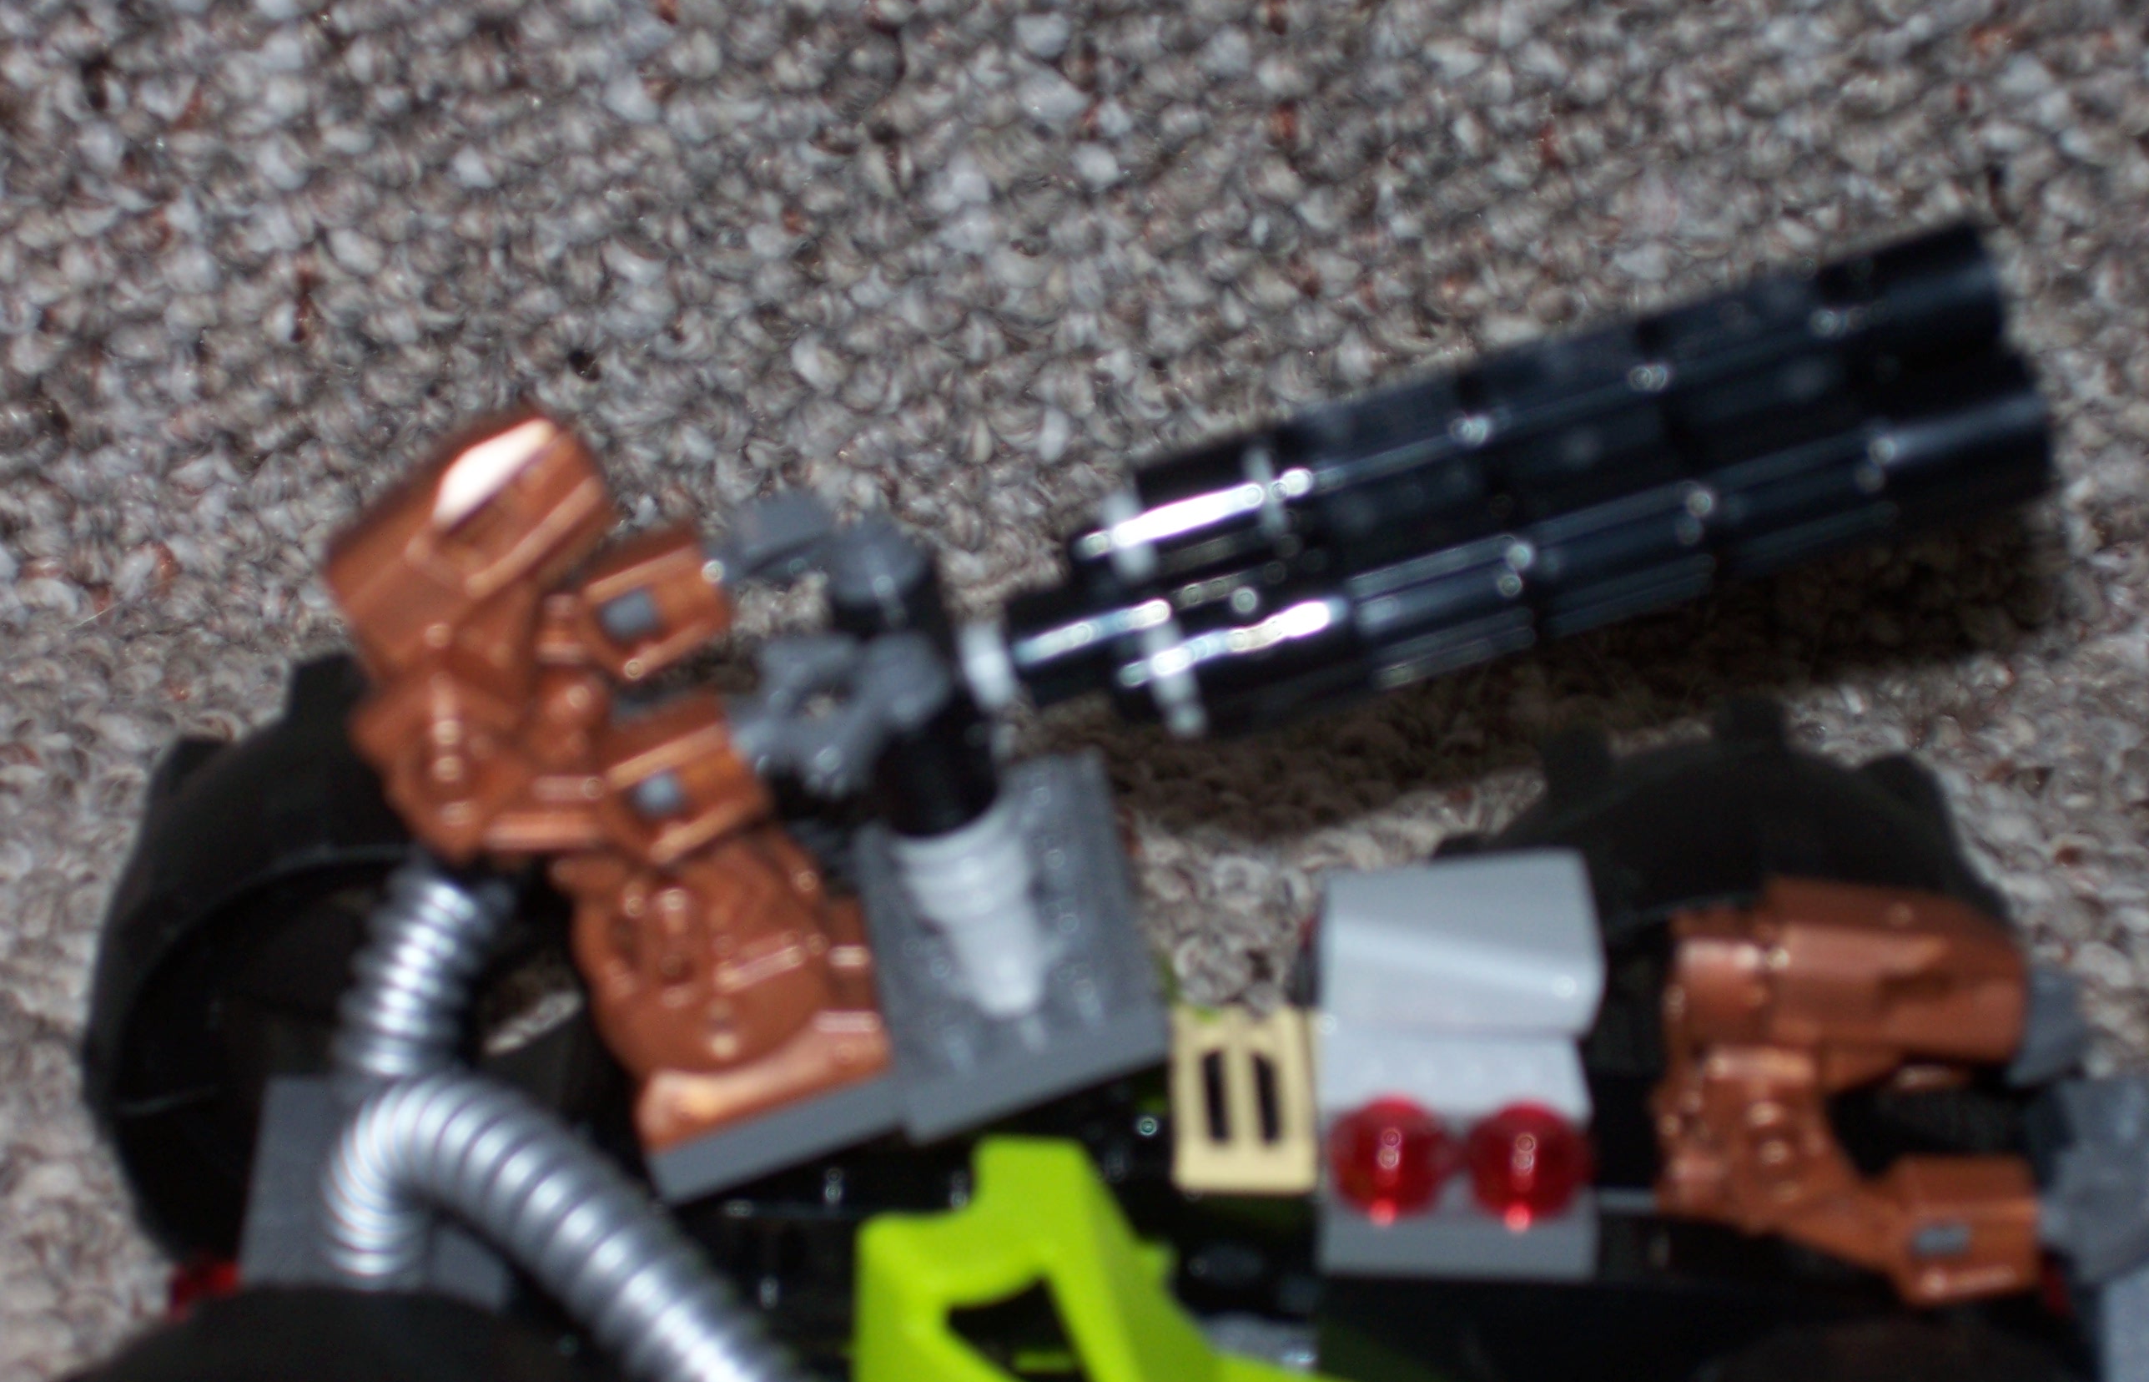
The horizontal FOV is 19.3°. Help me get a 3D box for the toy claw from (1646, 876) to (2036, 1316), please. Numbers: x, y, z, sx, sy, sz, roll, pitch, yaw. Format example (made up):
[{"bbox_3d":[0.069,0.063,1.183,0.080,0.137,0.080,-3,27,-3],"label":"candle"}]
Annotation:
[{"bbox_3d":[0.046,0.023,0.374,0.021,0.017,0.021,0,32,0],"label":"toy claw"}]

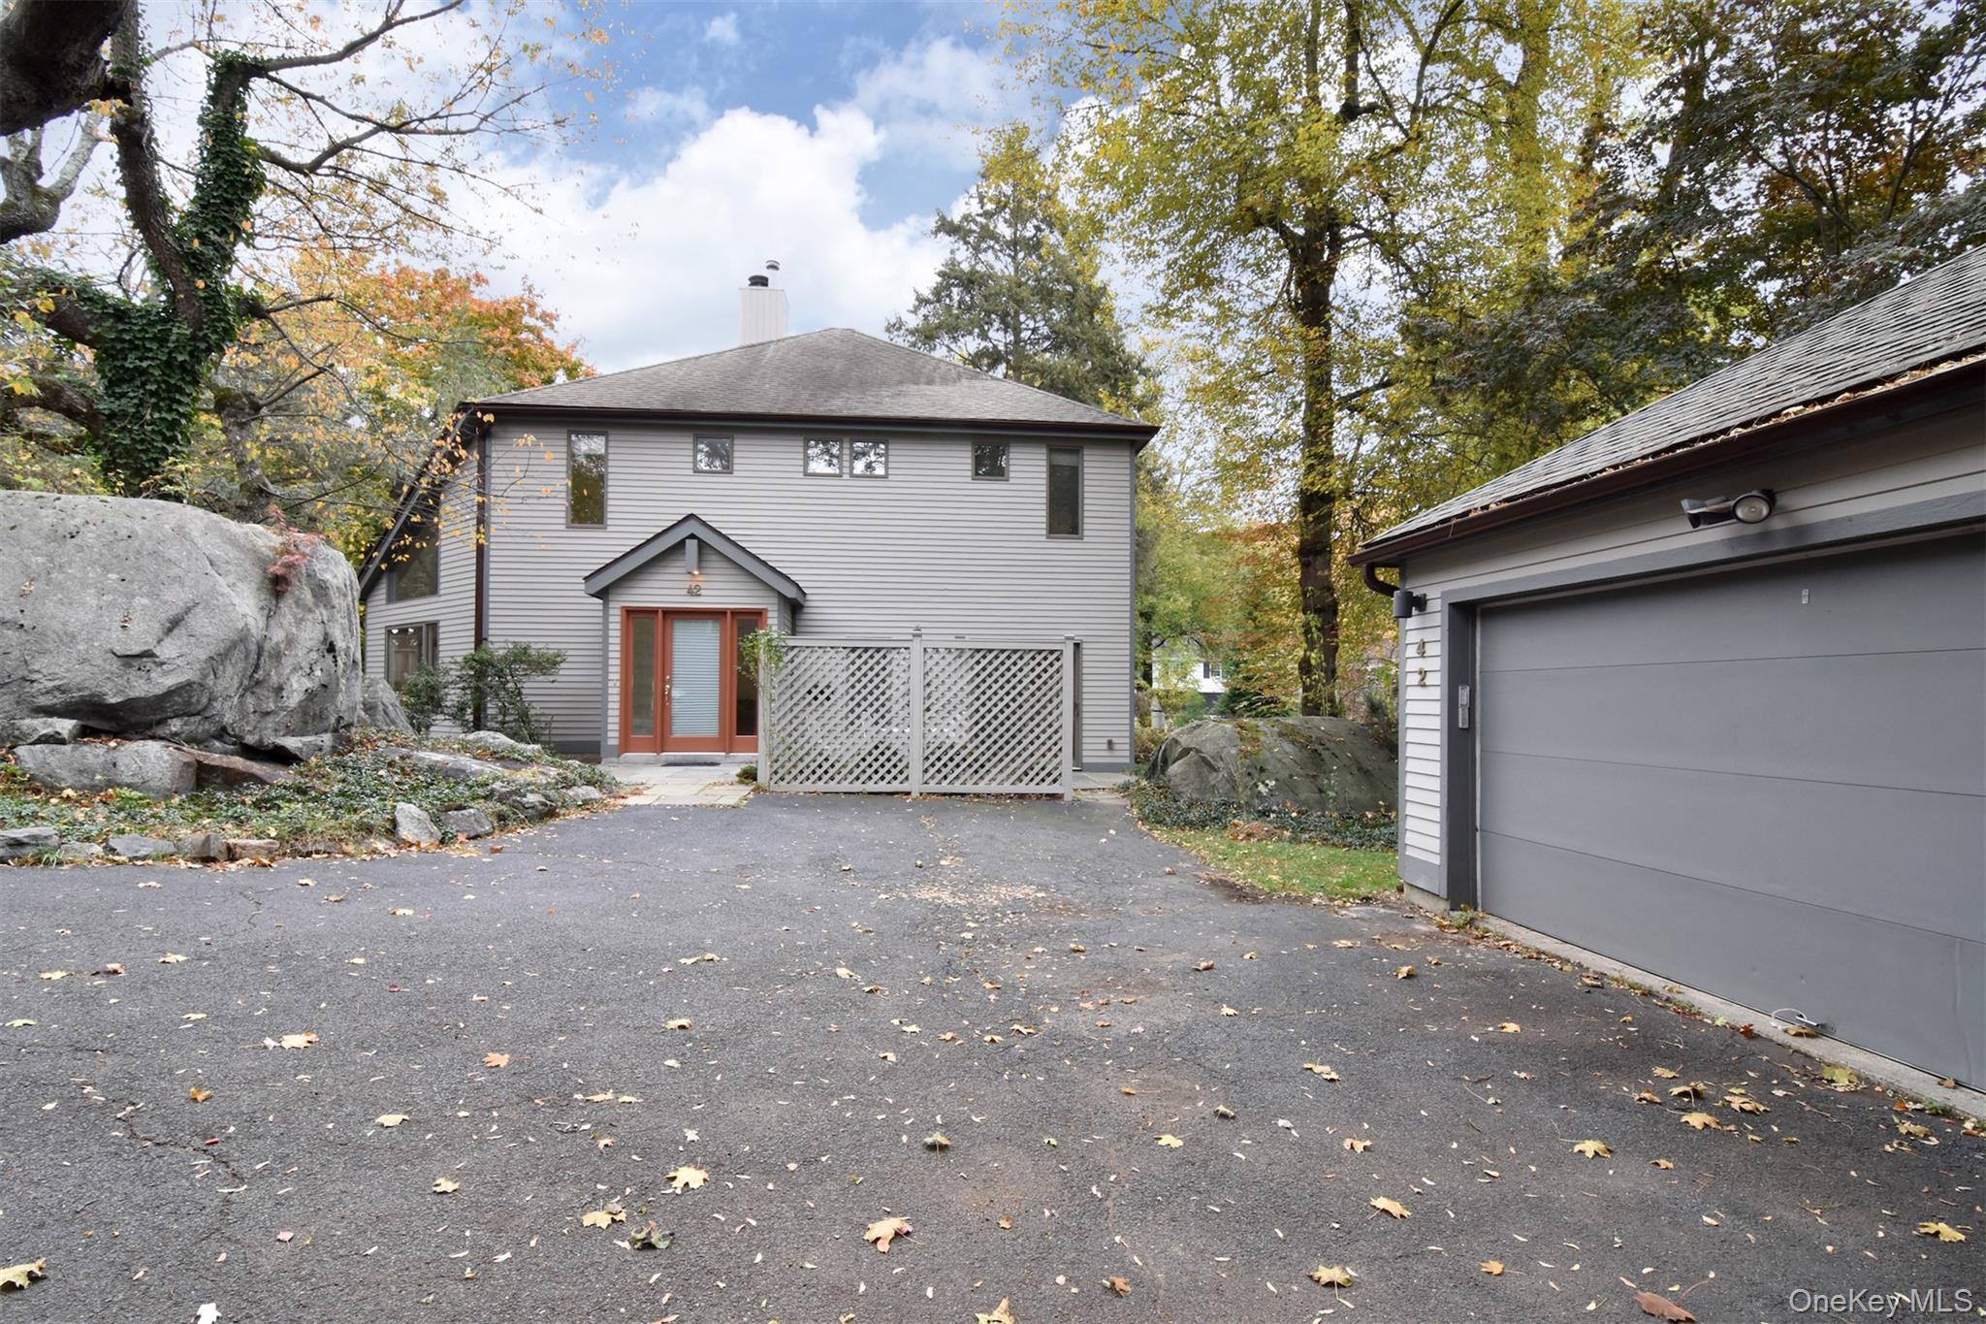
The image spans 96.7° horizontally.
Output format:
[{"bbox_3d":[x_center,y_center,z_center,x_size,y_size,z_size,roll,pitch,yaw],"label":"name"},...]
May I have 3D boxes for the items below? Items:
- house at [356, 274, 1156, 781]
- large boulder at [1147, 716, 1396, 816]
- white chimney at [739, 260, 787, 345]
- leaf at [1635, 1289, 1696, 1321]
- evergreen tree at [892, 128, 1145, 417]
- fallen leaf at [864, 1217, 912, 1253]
[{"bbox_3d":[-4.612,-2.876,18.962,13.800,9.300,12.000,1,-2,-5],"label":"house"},{"bbox_3d":[3.746,1.210,11.063,3.300,1.100,2.600,0,-2,0],"label":"large boulder"},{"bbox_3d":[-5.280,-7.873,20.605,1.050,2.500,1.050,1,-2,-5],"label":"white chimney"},{"bbox_3d":[1.623,1.547,2.126,0.075,0.030,0.120,2,-3,-45],"label":"leaf"},{"bbox_3d":[0.942,-7.917,29.313,9.200,20.000,9.200,0,-2,0],"label":"evergreen tree"},{"bbox_3d":[-0.287,1.545,2.388,0.135,0.030,0.130,0,-2,0],"label":"fallen leaf"}]

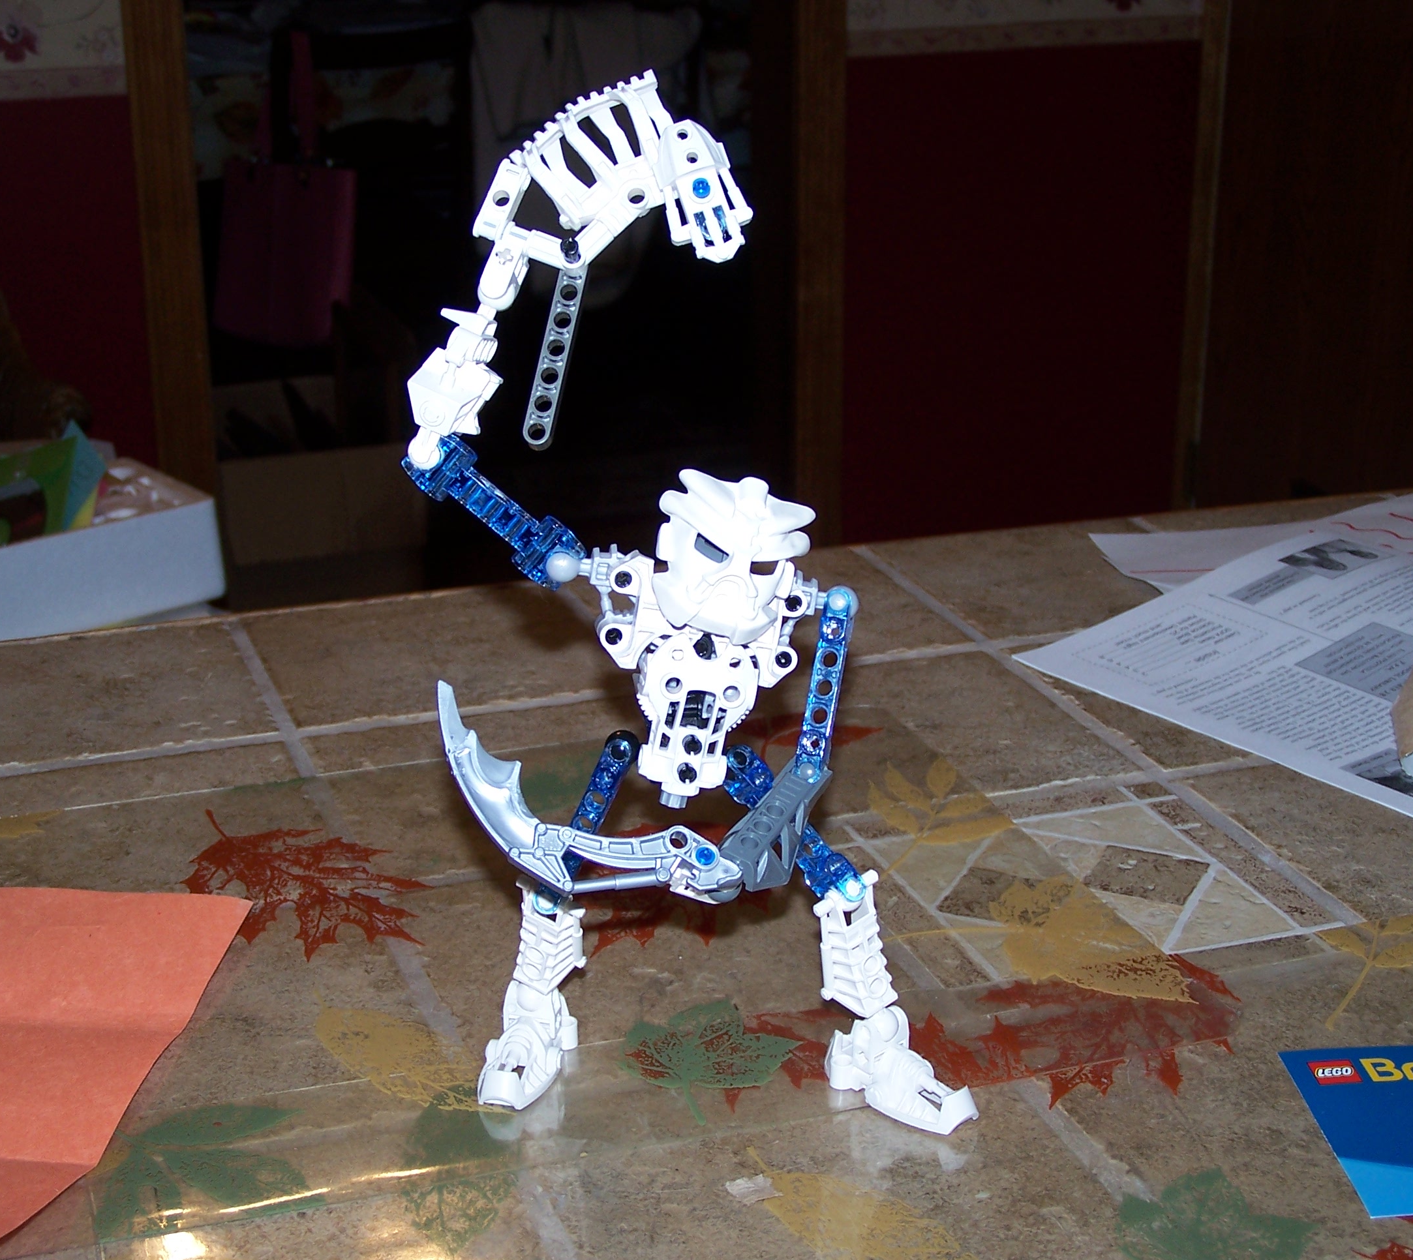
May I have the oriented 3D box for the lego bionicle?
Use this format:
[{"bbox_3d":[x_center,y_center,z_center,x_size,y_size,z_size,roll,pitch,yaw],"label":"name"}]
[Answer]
[{"bbox_3d":[-0.006,-0.006,0.675,0.151,0.270,0.138,-3,20,-8],"label":"lego bionicle"}]

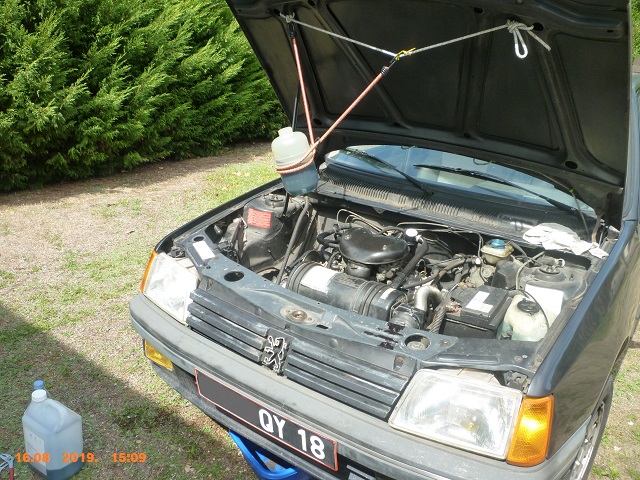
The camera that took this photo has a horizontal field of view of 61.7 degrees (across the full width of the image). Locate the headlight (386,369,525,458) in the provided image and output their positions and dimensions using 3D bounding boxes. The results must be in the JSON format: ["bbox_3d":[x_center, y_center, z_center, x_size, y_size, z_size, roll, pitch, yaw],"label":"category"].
[{"bbox_3d":[0.338,0.403,1.318,0.287,0.150,0.121,13,22,25],"label":"headlight"}]

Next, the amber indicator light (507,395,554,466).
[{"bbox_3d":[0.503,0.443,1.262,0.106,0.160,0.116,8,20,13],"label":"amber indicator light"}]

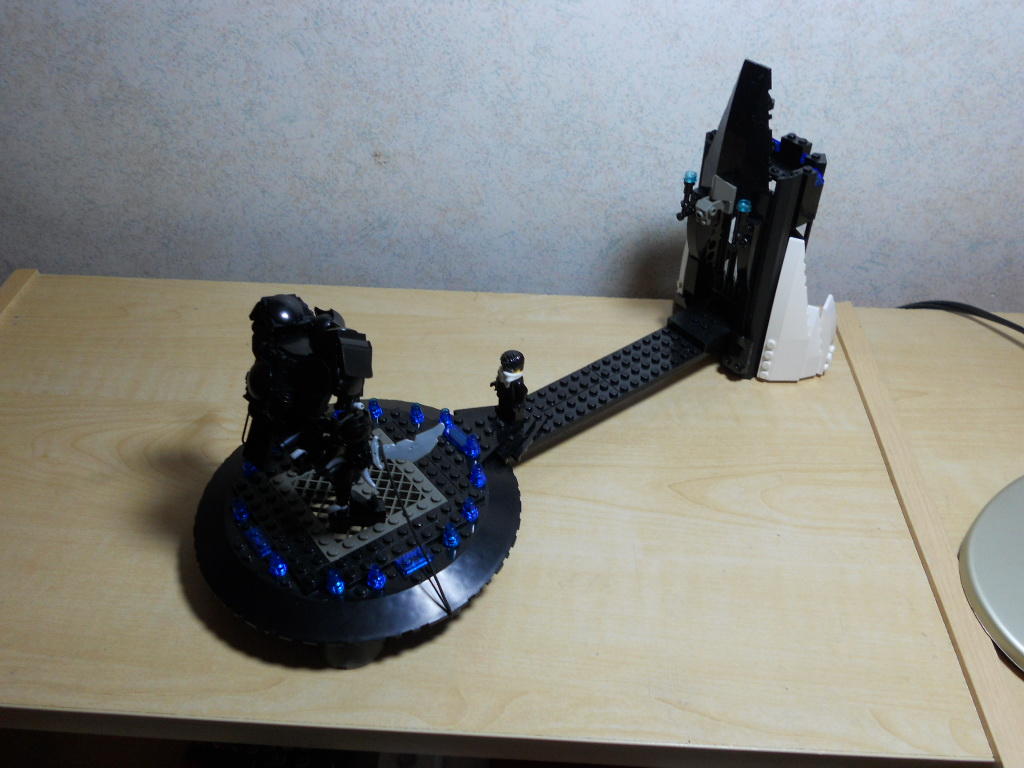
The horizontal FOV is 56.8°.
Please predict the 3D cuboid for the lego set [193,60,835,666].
[{"bbox_3d":[0.014,-0.039,0.470,0.378,0.184,0.158,-26,48,-28],"label":"lego set"}]

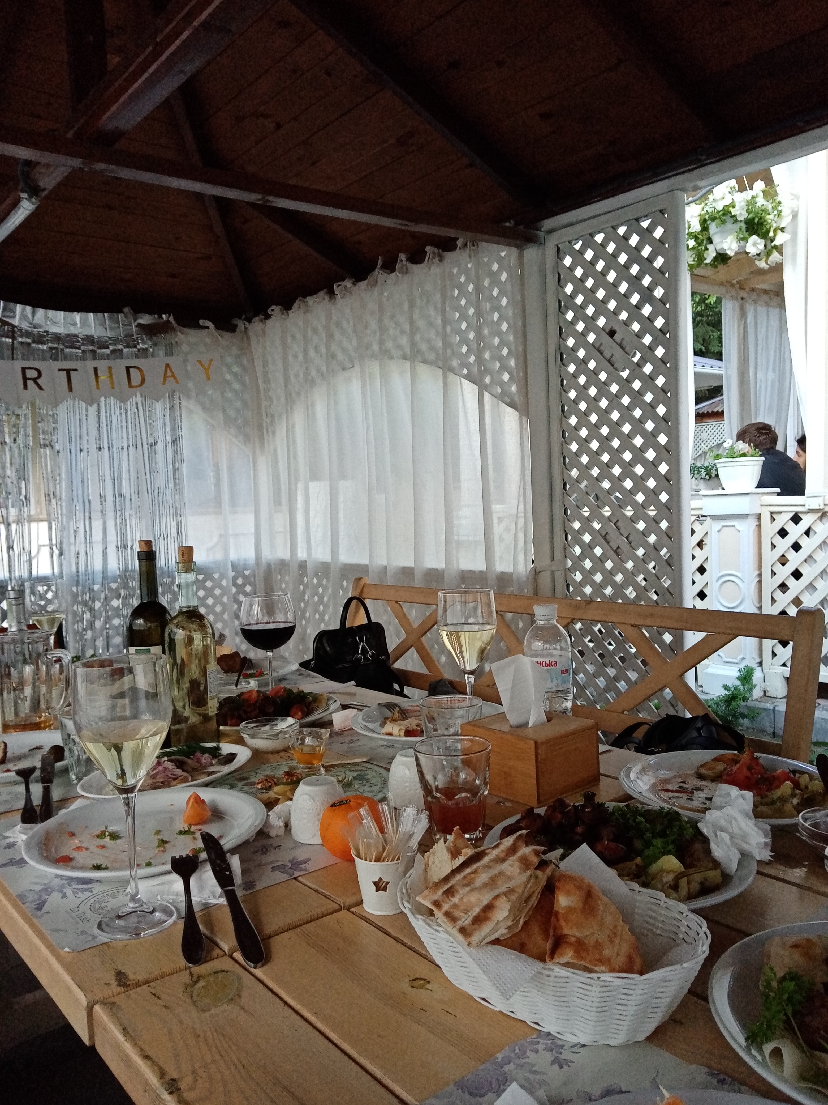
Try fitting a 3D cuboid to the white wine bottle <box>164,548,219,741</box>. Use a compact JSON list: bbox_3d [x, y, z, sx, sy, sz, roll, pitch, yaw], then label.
[{"bbox_3d":[-0.362,0.152,1.345,0.082,0.323,0.082,-3,4,-11],"label":"white wine bottle"}]

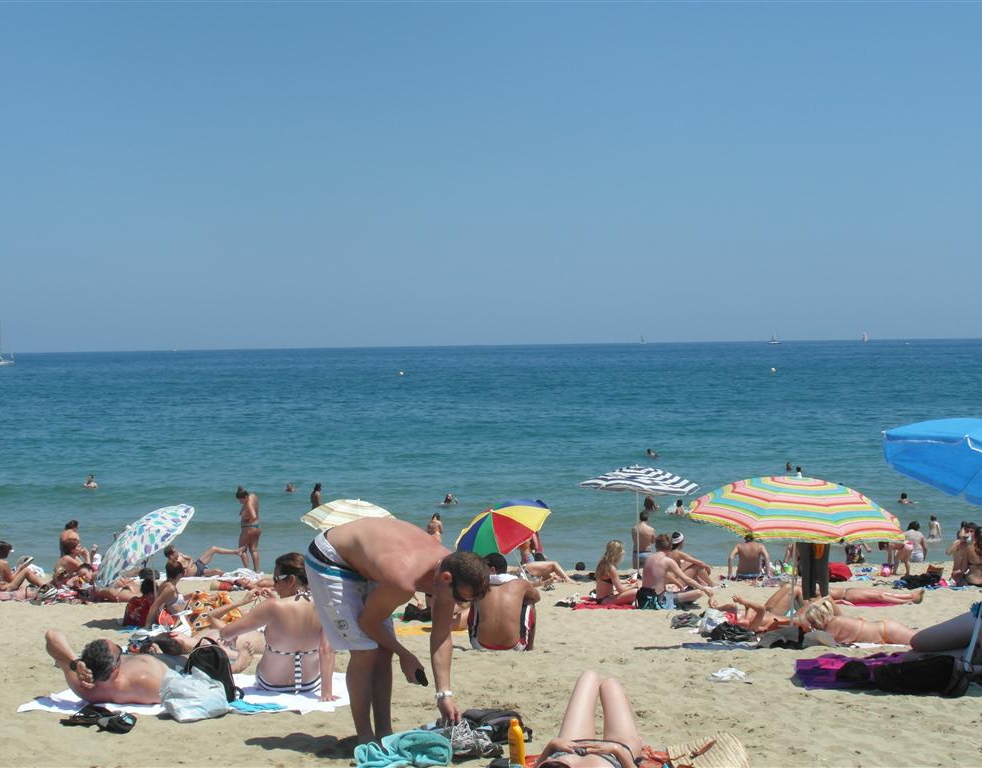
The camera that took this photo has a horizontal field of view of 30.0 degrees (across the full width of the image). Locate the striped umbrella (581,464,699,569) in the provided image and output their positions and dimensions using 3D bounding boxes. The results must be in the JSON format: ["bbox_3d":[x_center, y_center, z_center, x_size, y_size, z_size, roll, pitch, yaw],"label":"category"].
[{"bbox_3d":[2.470,2.262,30.500,2.000,1.860,2.000,-1,1,0],"label":"striped umbrella"}]

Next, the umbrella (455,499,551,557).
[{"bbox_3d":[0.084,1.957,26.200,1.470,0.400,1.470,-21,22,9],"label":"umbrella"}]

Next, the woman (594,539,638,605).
[{"bbox_3d":[1.562,2.304,22.300,0.660,0.800,0.520,-1,1,-21],"label":"woman"}]

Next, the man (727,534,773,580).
[{"bbox_3d":[4.234,2.814,30.100,0.660,0.810,0.950,-1,1,0],"label":"man"}]

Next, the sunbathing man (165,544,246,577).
[{"bbox_3d":[-5.230,3.243,33.600,1.520,0.580,0.550,-1,1,0],"label":"sunbathing man"}]

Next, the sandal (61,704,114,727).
[{"bbox_3d":[-2.326,1.916,10.600,0.300,0.110,0.150,-1,1,-6],"label":"sandal"}]

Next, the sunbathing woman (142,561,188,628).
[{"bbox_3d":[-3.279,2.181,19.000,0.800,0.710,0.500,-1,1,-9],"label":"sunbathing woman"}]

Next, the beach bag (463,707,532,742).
[{"bbox_3d":[0.021,1.611,8.650,0.340,0.130,0.240,-1,1,0],"label":"beach bag"}]

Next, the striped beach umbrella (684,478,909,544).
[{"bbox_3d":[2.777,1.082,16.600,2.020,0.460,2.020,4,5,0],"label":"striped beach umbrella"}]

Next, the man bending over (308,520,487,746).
[{"bbox_3d":[-0.449,1.197,8.800,0.860,1.130,0.520,0,1,23],"label":"man bending over"}]

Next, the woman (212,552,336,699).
[{"bbox_3d":[-1.399,1.547,11.800,0.720,0.890,0.800,-1,1,-22],"label":"woman"}]

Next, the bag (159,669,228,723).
[{"bbox_3d":[-1.659,1.744,10.300,0.370,0.300,0.260,-1,1,0],"label":"bag"}]

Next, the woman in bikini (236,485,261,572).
[{"bbox_3d":[-4.562,2.709,34.500,0.400,1.600,0.430,0,1,24],"label":"woman in bikini"}]

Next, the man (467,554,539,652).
[{"bbox_3d":[0.094,1.779,15.000,0.580,0.770,0.720,-1,1,3],"label":"man"}]

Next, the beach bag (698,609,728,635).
[{"bbox_3d":[1.944,2.085,16.100,0.280,0.200,0.240,-1,1,0],"label":"beach bag"}]

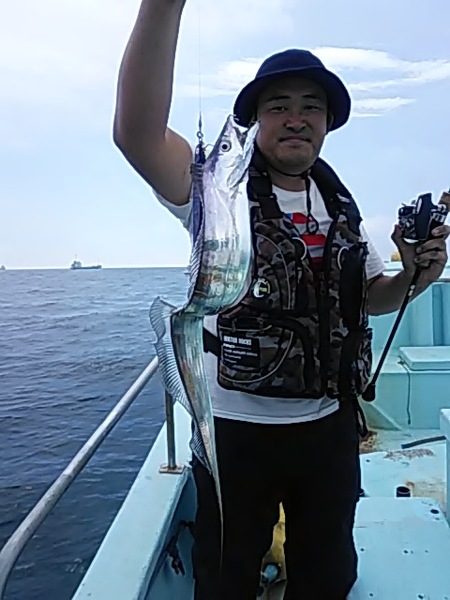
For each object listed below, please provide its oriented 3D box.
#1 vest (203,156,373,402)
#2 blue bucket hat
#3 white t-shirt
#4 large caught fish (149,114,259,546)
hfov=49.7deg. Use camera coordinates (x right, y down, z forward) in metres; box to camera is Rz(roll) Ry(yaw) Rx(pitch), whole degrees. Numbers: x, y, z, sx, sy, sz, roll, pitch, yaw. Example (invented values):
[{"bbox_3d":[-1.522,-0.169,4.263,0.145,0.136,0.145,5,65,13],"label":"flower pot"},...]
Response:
[{"bbox_3d":[0.153,-0.070,1.165,0.410,0.570,0.290,-2,4,-16],"label":"vest"},{"bbox_3d":[0.156,-0.492,1.140,0.275,0.155,0.295,-1,-5,3],"label":"blue bucket hat"},{"bbox_3d":[0.107,-0.028,1.165,0.540,0.600,0.330,-2,4,-14],"label":"white t-shirt"},{"bbox_3d":[-0.040,0.055,0.880,0.200,0.790,0.150,-1,4,0],"label":"large caught fish"}]

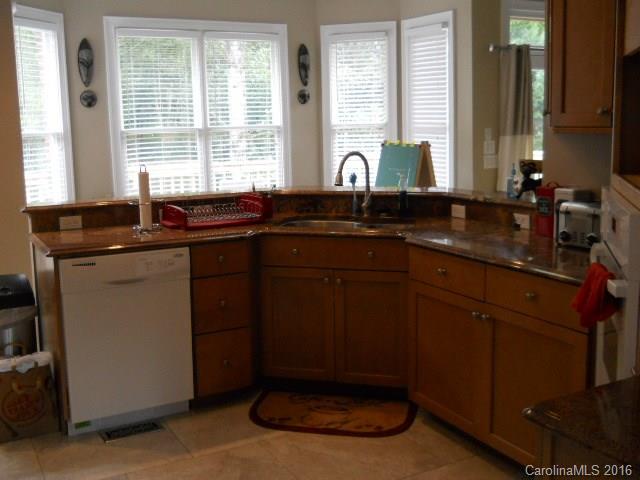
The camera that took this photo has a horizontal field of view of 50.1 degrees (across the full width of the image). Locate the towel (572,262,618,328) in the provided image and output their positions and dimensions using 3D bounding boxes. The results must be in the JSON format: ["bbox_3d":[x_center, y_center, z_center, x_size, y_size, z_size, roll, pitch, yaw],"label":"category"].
[{"bbox_3d":[0.776,0.157,1.930,0.110,0.180,0.180,2,10,15],"label":"towel"}]

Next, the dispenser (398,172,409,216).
[{"bbox_3d":[0.472,-0.240,3.851,0.065,0.245,0.055,2,10,12],"label":"dispenser"}]

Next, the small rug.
[{"bbox_3d":[0.057,0.872,3.446,0.844,0.012,0.475,2,10,12],"label":"small rug"}]

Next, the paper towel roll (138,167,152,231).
[{"bbox_3d":[-0.886,-0.206,3.466,0.064,0.310,0.064,0,9,0],"label":"paper towel roll"}]

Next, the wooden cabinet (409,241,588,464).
[{"bbox_3d":[0.966,0.471,3.064,0.600,0.825,1.000,-6,11,-31],"label":"wooden cabinet"}]

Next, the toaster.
[{"bbox_3d":[1.225,-0.067,2.967,0.260,0.190,0.235,-8,12,-39],"label":"toaster"}]

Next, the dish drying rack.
[{"bbox_3d":[-0.542,-0.164,3.725,0.520,0.140,0.350,-6,11,-32],"label":"dish drying rack"}]

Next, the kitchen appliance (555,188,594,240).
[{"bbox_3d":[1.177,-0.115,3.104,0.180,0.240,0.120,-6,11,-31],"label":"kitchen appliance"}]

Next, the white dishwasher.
[{"bbox_3d":[-1.032,0.442,3.449,0.600,0.865,0.600,-6,11,-30],"label":"white dishwasher"}]

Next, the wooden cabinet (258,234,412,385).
[{"bbox_3d":[0.140,0.342,3.853,0.770,0.825,0.600,2,10,12],"label":"wooden cabinet"}]

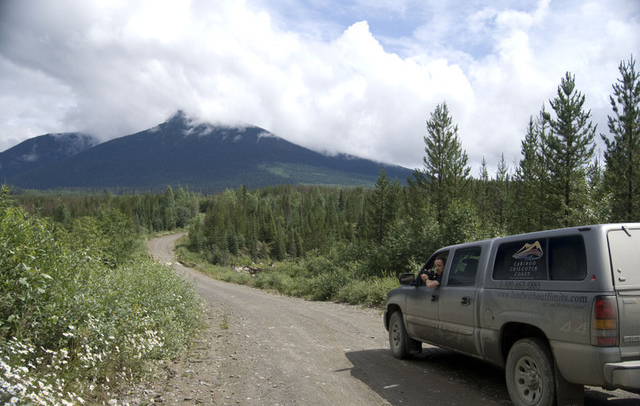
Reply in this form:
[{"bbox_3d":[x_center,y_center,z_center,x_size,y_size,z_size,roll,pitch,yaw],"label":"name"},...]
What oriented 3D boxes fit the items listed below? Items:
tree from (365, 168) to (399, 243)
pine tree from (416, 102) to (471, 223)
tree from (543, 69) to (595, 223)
[{"bbox_3d":[4.680,0.750,36.000,2.400,6.520,2.400,0,0,0],"label":"tree"},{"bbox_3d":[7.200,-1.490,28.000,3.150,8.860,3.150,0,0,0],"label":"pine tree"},{"bbox_3d":[11.430,-1.720,22.000,2.470,8.610,2.470,0,0,0],"label":"tree"}]

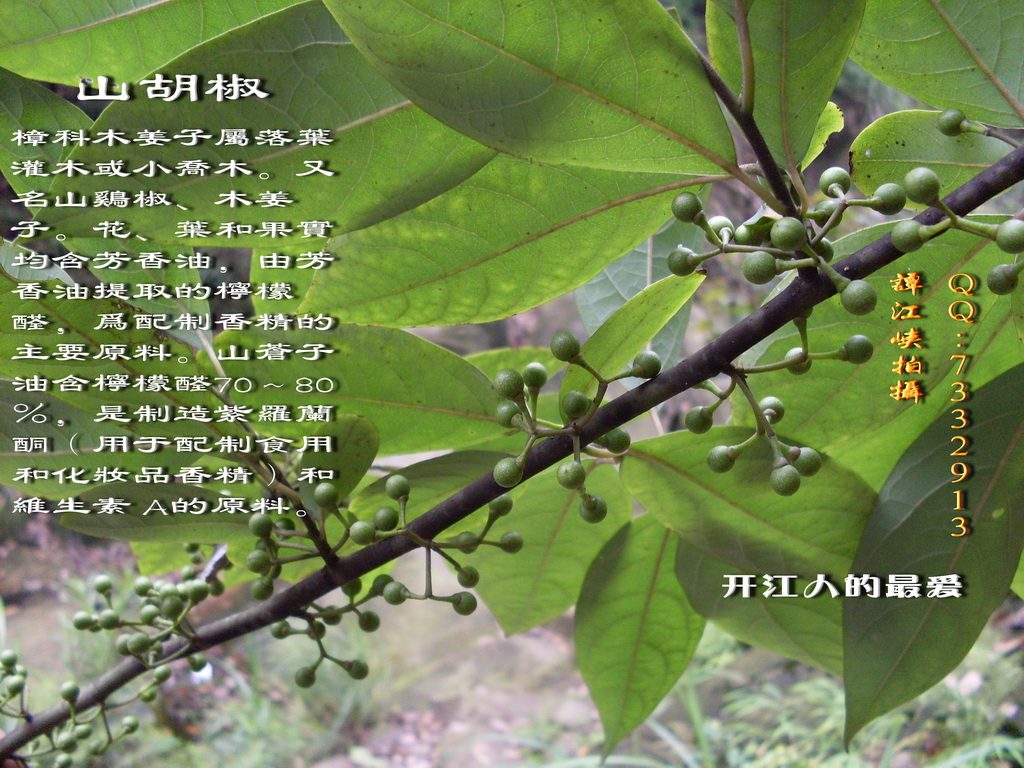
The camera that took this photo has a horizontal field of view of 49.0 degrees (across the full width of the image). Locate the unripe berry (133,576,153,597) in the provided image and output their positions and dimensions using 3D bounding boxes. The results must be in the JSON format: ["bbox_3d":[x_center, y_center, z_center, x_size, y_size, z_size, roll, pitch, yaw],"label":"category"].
[{"bbox_3d":[-0.121,0.066,0.369,0.006,0.006,0.006,0,5,0],"label":"unripe berry"}]

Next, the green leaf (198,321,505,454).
[{"bbox_3d":[-0.043,0.002,0.312,0.110,0.037,0.012,10,28,30],"label":"green leaf"}]

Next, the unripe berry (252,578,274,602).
[{"bbox_3d":[-0.066,0.055,0.298,0.006,0.006,0.006,0,5,0],"label":"unripe berry"}]

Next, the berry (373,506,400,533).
[{"bbox_3d":[-0.031,0.033,0.275,0.006,0.006,0.006,0,5,0],"label":"berry"}]

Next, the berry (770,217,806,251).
[{"bbox_3d":[0.048,-0.026,0.197,0.006,0.006,0.006,0,10,0],"label":"berry"}]

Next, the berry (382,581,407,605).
[{"bbox_3d":[-0.029,0.052,0.281,0.006,0.006,0.006,0,10,0],"label":"berry"}]

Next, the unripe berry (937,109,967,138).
[{"bbox_3d":[0.087,-0.051,0.221,0.006,0.006,0.006,0,5,0],"label":"unripe berry"}]

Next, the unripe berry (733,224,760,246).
[{"bbox_3d":[0.049,-0.031,0.232,0.006,0.006,0.006,0,10,0],"label":"unripe berry"}]

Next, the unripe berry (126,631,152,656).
[{"bbox_3d":[-0.105,0.073,0.317,0.006,0.006,0.006,0,5,0],"label":"unripe berry"}]

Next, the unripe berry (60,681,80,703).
[{"bbox_3d":[-0.137,0.095,0.348,0.006,0.006,0.006,0,10,0],"label":"unripe berry"}]

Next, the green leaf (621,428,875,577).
[{"bbox_3d":[0.066,0.033,0.289,0.092,0.039,0.012,25,24,-14],"label":"green leaf"}]

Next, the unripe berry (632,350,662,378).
[{"bbox_3d":[0.029,-0.004,0.239,0.006,0.006,0.006,0,10,0],"label":"unripe berry"}]

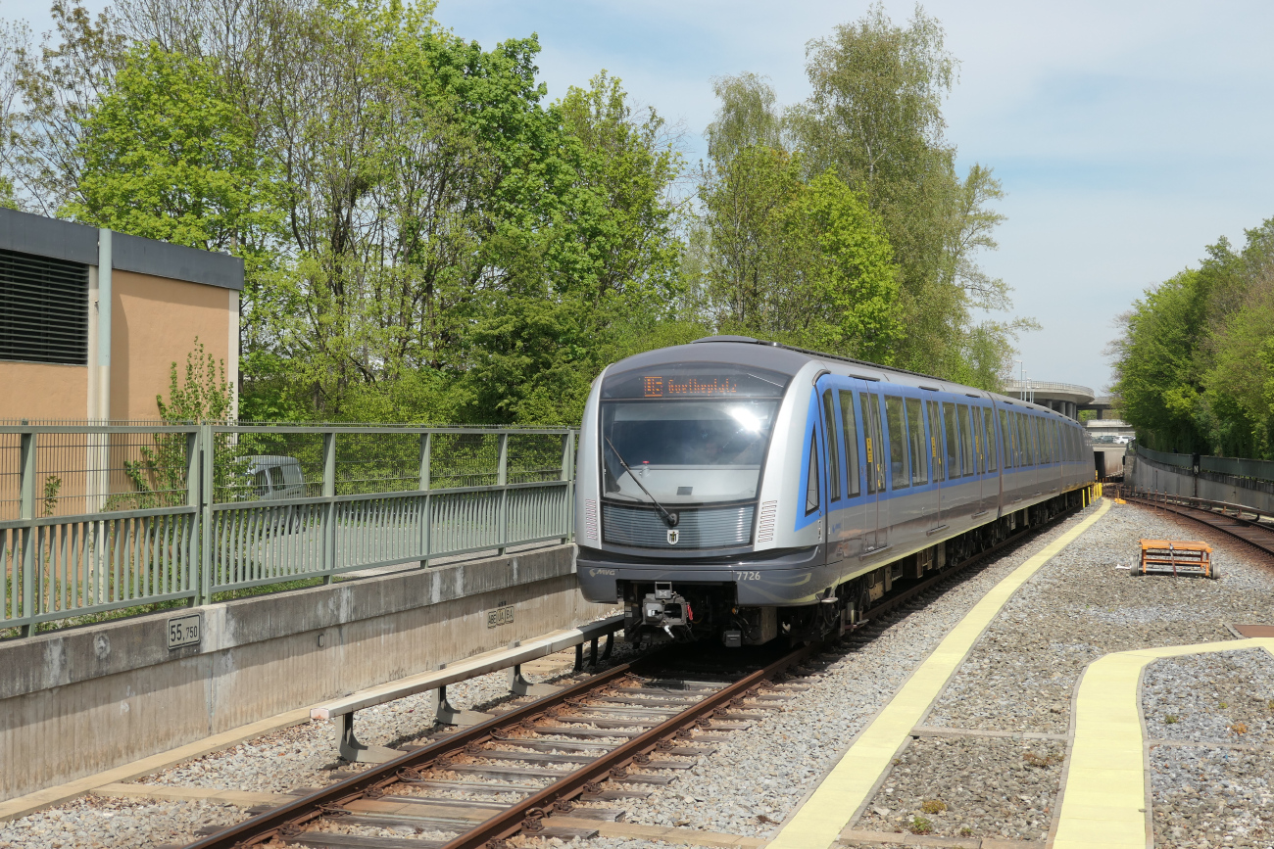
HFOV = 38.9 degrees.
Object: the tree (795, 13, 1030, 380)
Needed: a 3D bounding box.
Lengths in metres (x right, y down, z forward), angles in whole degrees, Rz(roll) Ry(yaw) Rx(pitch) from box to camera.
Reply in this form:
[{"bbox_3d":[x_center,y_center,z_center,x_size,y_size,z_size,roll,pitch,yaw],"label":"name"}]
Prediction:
[{"bbox_3d":[11.105,-7.700,75.000,9.300,19.400,8.700,0,0,0],"label":"tree"}]

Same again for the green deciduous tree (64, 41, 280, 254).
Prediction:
[{"bbox_3d":[-12.100,-3.700,47.000,6.000,12.200,6.000,0,0,0],"label":"green deciduous tree"}]

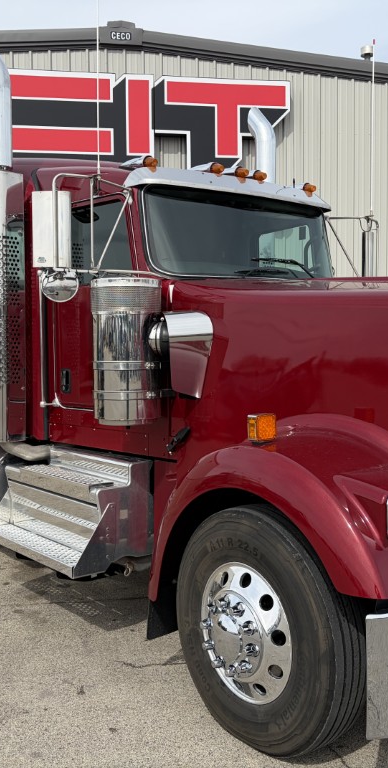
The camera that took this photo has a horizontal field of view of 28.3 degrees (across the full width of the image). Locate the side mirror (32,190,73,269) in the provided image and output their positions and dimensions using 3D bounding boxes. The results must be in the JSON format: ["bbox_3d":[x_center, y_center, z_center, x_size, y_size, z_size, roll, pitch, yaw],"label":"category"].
[{"bbox_3d":[-0.784,-0.854,4.255,0.205,0.425,0.085,0,3,-1],"label":"side mirror"}]

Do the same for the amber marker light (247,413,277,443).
[{"bbox_3d":[0.306,0.197,3.458,0.120,0.119,0.070,-1,3,-38],"label":"amber marker light"}]

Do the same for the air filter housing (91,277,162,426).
[{"bbox_3d":[-0.363,-0.183,4.149,0.380,0.785,0.380,0,3,0],"label":"air filter housing"}]

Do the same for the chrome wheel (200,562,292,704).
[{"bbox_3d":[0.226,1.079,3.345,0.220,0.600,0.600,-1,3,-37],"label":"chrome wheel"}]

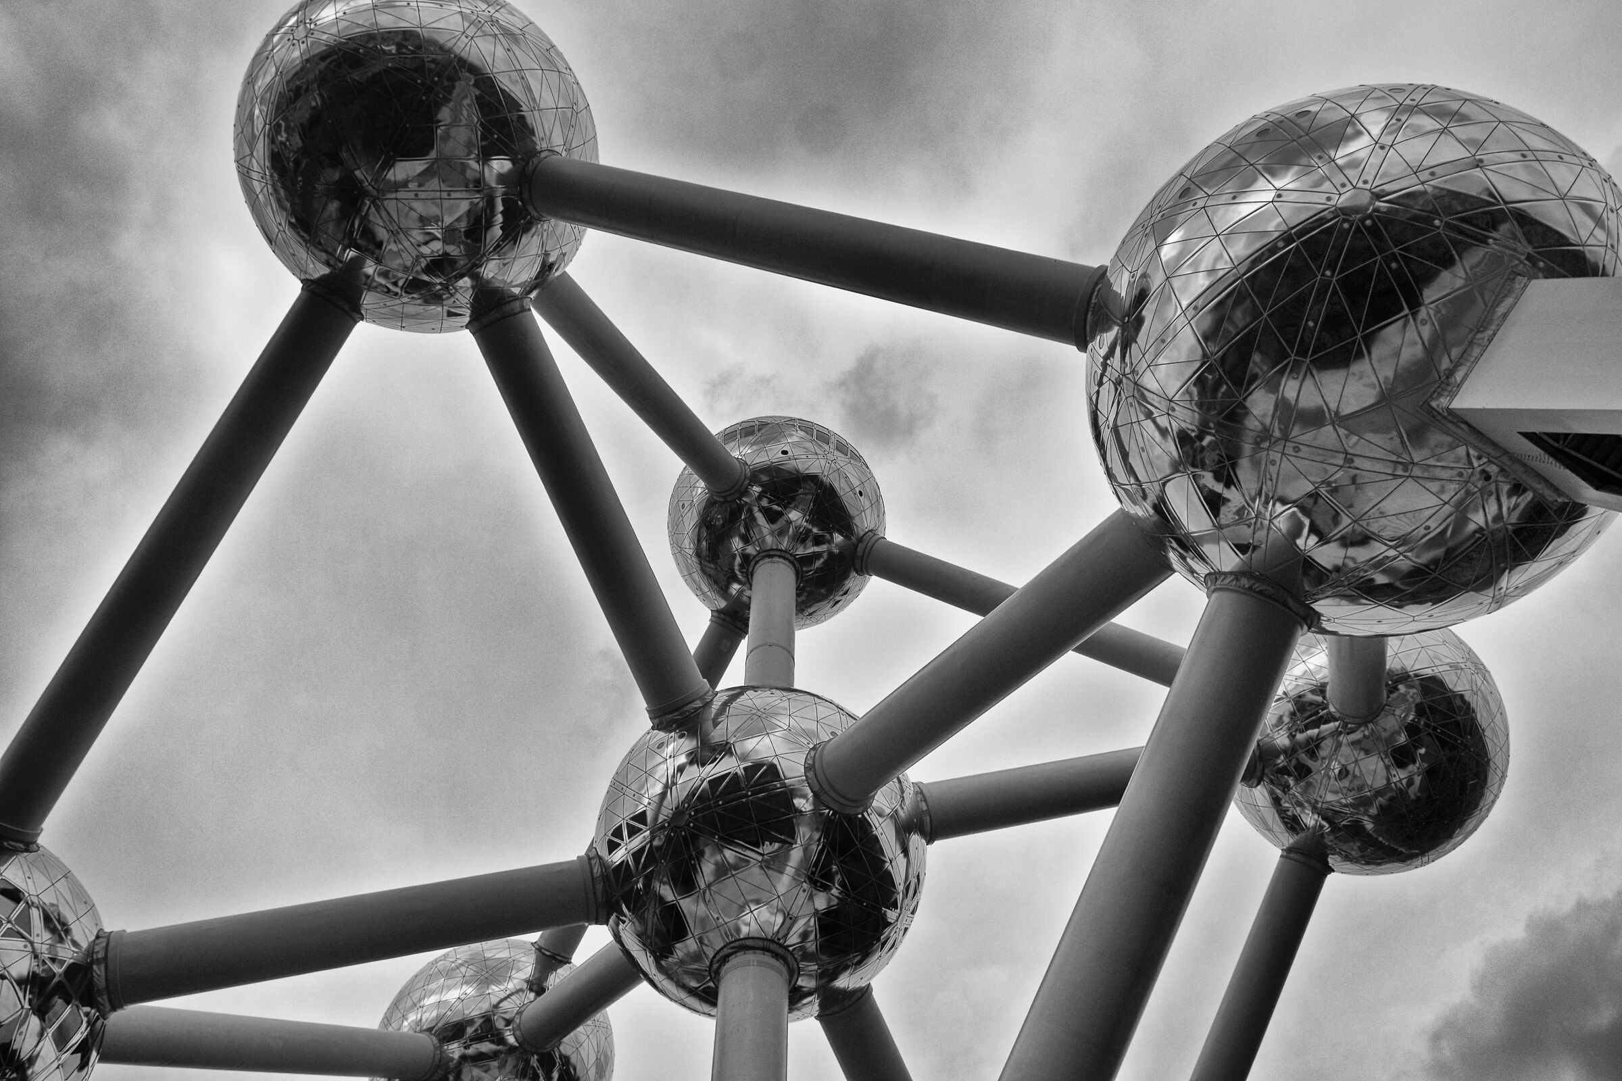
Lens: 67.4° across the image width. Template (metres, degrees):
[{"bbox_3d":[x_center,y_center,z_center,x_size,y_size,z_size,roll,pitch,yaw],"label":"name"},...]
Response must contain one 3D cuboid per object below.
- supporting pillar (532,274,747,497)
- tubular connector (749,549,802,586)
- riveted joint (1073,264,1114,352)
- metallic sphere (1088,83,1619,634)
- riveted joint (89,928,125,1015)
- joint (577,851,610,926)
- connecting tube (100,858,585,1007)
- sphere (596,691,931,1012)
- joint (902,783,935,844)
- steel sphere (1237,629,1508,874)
[{"bbox_3d":[-11.428,-10.575,82.530,3.000,3.000,28.300,-25,-32,12],"label":"supporting pillar"},{"bbox_3d":[-2.750,2.750,93.800,4.100,1.000,4.100,0,-62,0],"label":"tubular connector"},{"bbox_3d":[10.850,-8.650,45.700,0.900,3.300,3.300,20,-60,28],"label":"riveted joint"},{"bbox_3d":[18.510,-5.826,41.366,18.000,18.000,18.000,0,-63,0],"label":"metallic sphere"},{"bbox_3d":[-32.500,19.900,56.200,1.100,3.750,3.750,-5,-62,-20],"label":"riveted joint"},{"bbox_3d":[-11.380,18.200,63.700,1.200,3.750,3.750,-5,-62,-20],"label":"joint"},{"bbox_3d":[-21.920,19.050,59.950,22.800,3.500,3.500,-5,-62,-20],"label":"connecting tube"},{"bbox_3d":[-2.696,17.020,66.747,18.000,18.000,18.000,3,-63,-2],"label":"sphere"},{"bbox_3d":[5.950,15.600,69.700,1.200,3.700,3.700,-6,-62,-19],"label":"joint"},{"bbox_3d":[35.748,12.692,80.148,18.000,18.000,18.000,-34,-68,16],"label":"steel sphere"}]

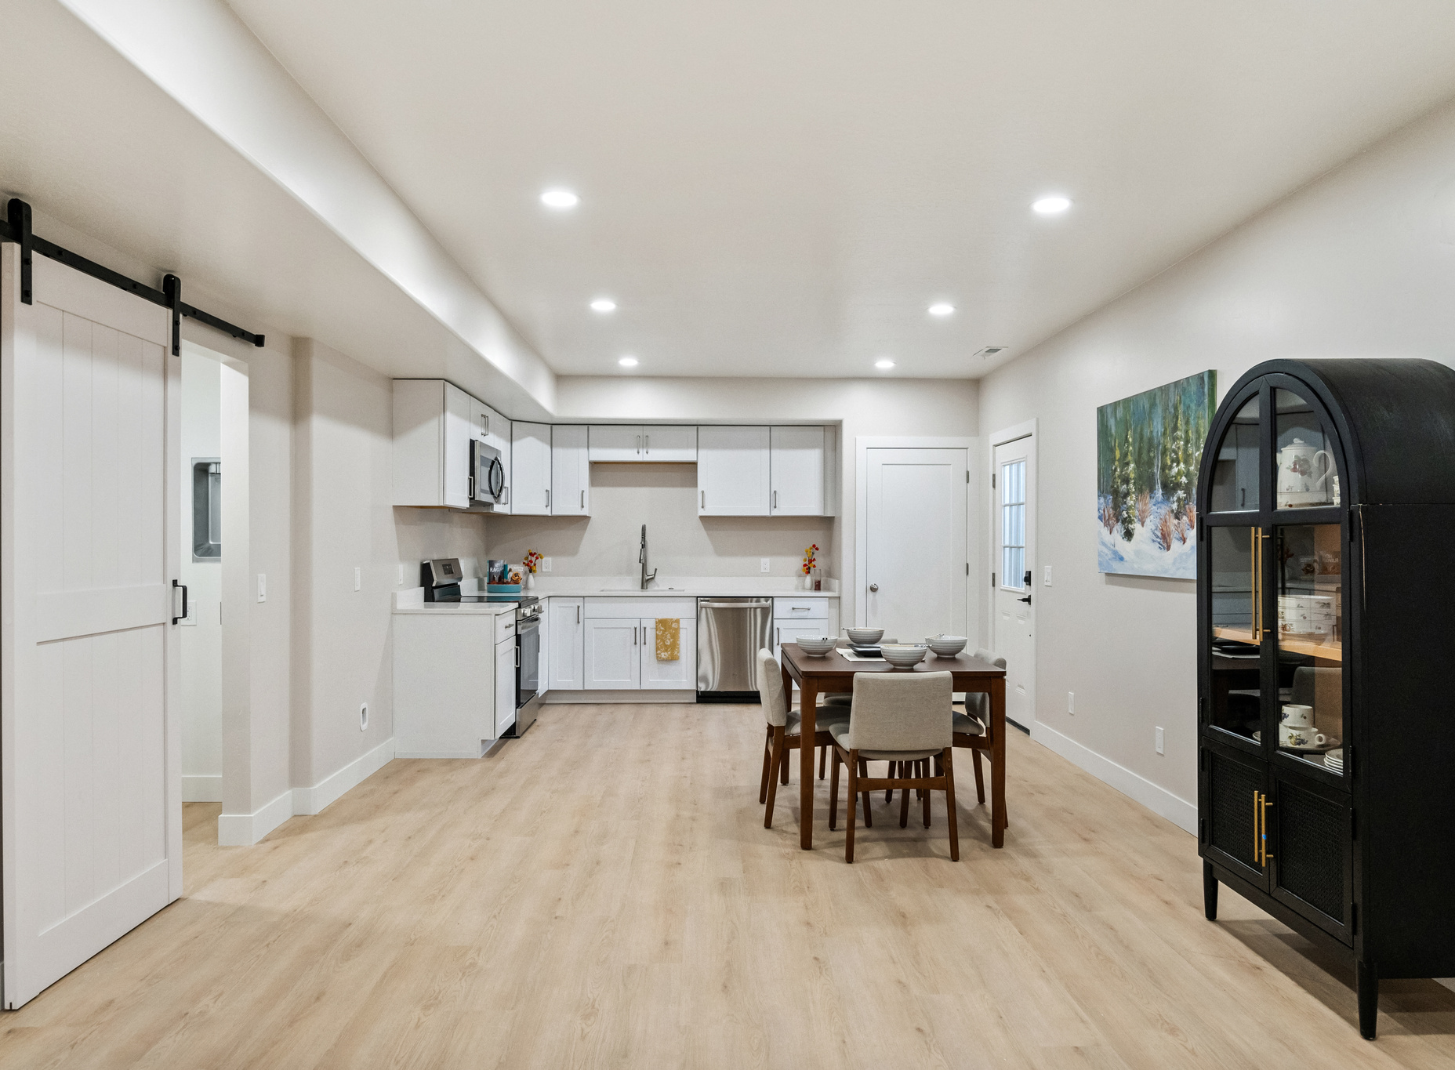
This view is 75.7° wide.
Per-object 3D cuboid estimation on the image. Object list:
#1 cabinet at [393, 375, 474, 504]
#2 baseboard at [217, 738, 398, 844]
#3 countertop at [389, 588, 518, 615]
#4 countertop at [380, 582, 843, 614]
[{"bbox_3d":[-1.871,-0.555,5.959,0.320,0.758,0.588,0,0,-1],"label":"cabinet"},{"bbox_3d":[-2.104,1.289,4.860,0.248,0.132,1.600,0,0,-1],"label":"baseboard"},{"bbox_3d":[-1.705,0.420,5.939,0.647,0.130,0.557,0,0,-1],"label":"countertop"},{"bbox_3d":[-0.565,0.427,6.931,2.970,0.130,2.490,0,0,-1],"label":"countertop"}]

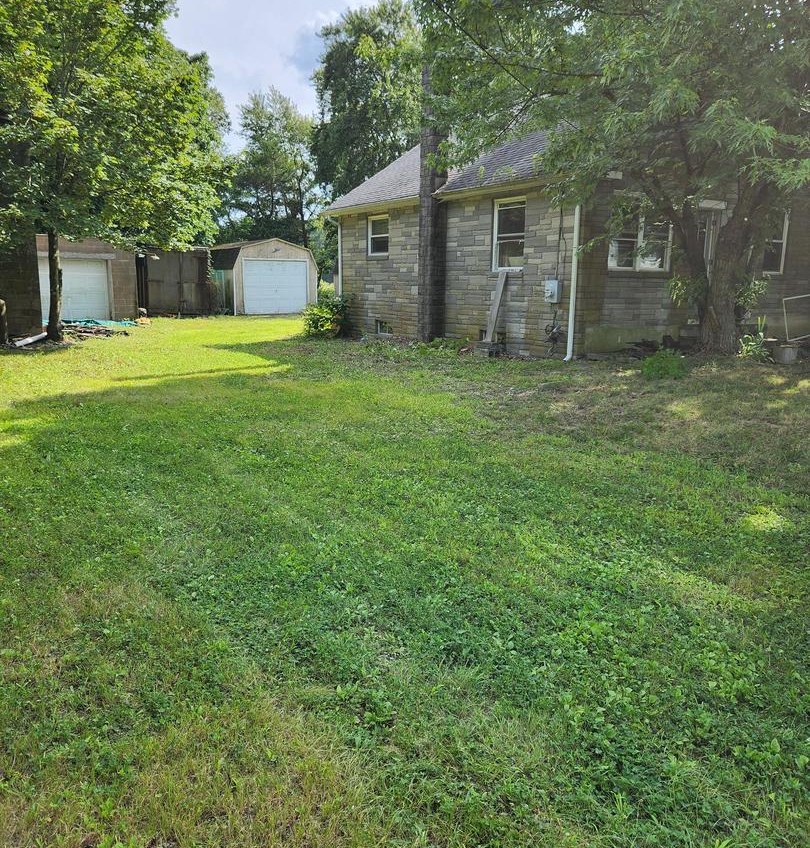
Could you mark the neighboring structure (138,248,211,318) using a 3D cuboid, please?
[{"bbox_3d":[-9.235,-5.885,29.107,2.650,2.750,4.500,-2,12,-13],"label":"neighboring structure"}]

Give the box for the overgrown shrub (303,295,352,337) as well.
[{"bbox_3d":[-1.963,-2.710,17.898,1.150,1.050,1.100,-1,11,-6],"label":"overgrown shrub"}]

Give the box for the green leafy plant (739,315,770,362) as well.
[{"bbox_3d":[5.871,-1.428,11.967,0.520,0.740,0.480,6,13,25],"label":"green leafy plant"}]

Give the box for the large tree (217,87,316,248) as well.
[{"bbox_3d":[-8.678,-13.989,44.289,7.000,12.710,7.000,-1,12,-11],"label":"large tree"}]

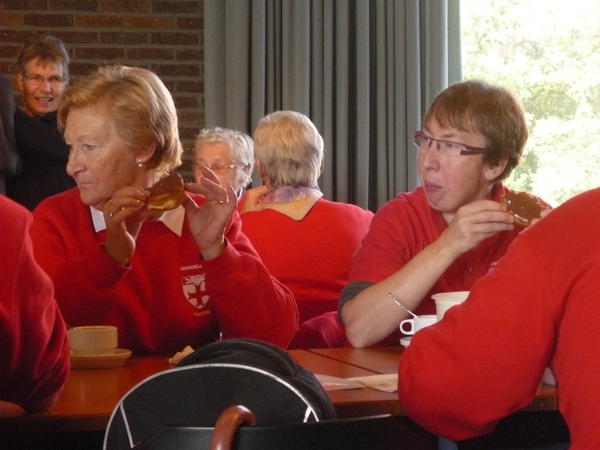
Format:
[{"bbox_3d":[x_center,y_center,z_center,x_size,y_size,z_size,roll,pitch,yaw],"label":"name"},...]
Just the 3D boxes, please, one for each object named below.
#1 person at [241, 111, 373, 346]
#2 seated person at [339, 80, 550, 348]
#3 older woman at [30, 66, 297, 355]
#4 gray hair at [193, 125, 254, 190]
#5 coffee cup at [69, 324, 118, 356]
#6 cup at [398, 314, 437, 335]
[{"bbox_3d":[-0.060,0.325,4.450,0.500,1.200,0.680,0,1,-18],"label":"person"},{"bbox_3d":[0.290,0.355,3.070,0.480,1.200,0.680,0,1,-19],"label":"seated person"},{"bbox_3d":[-0.245,0.350,2.980,0.500,1.220,0.680,0,1,-12],"label":"older woman"},{"bbox_3d":[-0.229,-0.197,5.220,0.175,0.210,0.200,1,2,42],"label":"gray hair"},{"bbox_3d":[-0.342,0.200,2.850,0.090,0.058,0.084,0,1,0],"label":"coffee cup"},{"bbox_3d":[0.233,0.191,3.070,0.105,0.058,0.083,0,1,0],"label":"cup"}]

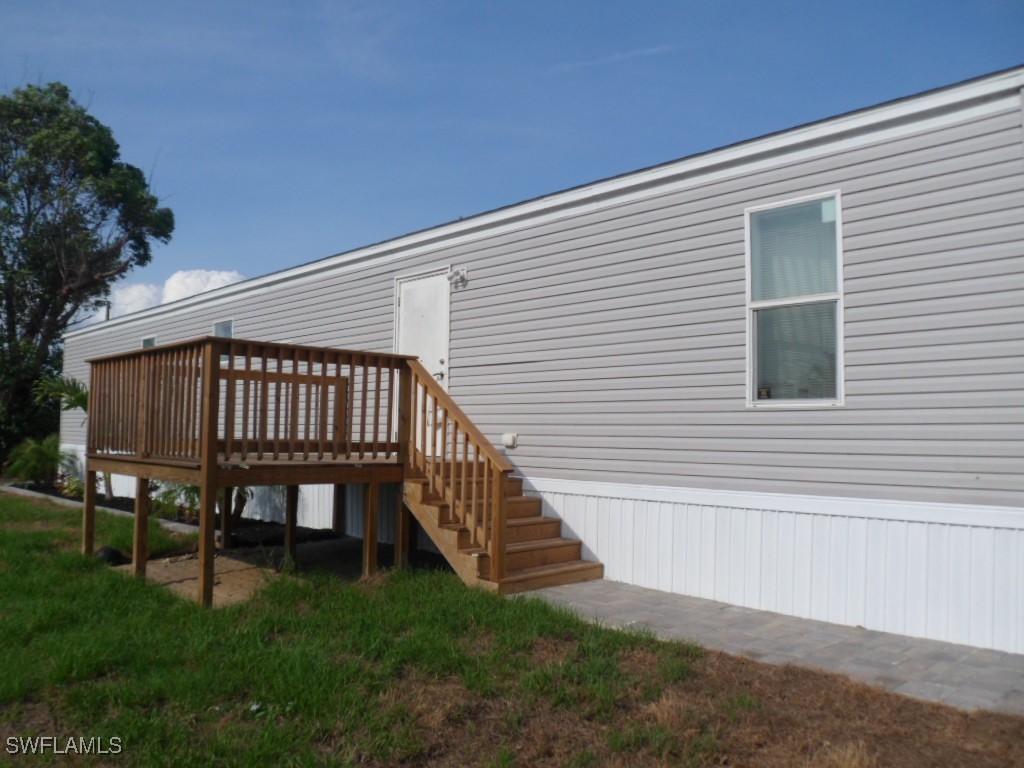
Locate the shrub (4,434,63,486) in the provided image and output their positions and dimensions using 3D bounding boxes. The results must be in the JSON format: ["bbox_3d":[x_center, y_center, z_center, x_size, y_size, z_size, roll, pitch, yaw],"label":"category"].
[{"bbox_3d":[-10.403,1.688,17.400,1.200,1.120,1.200,-3,-5,45],"label":"shrub"}]

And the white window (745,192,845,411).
[{"bbox_3d":[2.040,-0.596,5.824,0.738,1.526,0.080,-3,-5,45],"label":"white window"}]

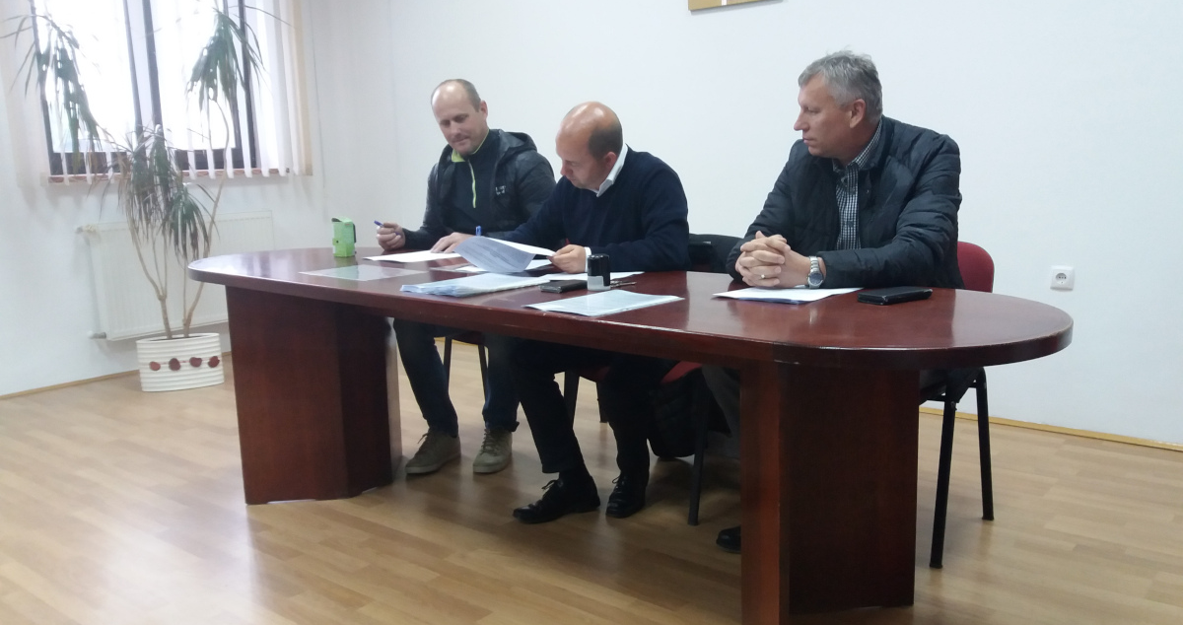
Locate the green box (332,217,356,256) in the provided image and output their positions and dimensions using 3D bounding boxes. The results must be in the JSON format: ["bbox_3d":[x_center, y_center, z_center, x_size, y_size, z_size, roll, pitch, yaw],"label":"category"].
[{"bbox_3d":[-0.885,-0.272,3.418,0.072,0.141,0.045,6,12,38],"label":"green box"}]

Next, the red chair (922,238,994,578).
[{"bbox_3d":[0.812,0.209,2.711,0.540,0.810,0.570,6,12,39],"label":"red chair"}]

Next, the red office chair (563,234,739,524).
[{"bbox_3d":[0.233,0.171,3.044,0.540,0.810,0.570,6,12,39],"label":"red office chair"}]

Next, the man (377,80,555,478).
[{"bbox_3d":[-0.381,-0.147,3.417,0.660,1.350,0.660,5,12,34],"label":"man"}]

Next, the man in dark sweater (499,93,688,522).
[{"bbox_3d":[0.059,-0.019,2.941,0.640,1.230,0.660,7,13,42],"label":"man in dark sweater"}]

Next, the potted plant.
[{"bbox_3d":[-2.075,-0.548,4.638,0.800,1.850,1.170,6,12,39],"label":"potted plant"}]

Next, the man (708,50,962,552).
[{"bbox_3d":[0.634,-0.001,2.490,0.630,1.310,0.680,7,13,42],"label":"man"}]

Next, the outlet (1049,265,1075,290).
[{"bbox_3d":[1.696,-0.125,3.444,0.081,0.081,0.015,6,12,39],"label":"outlet"}]

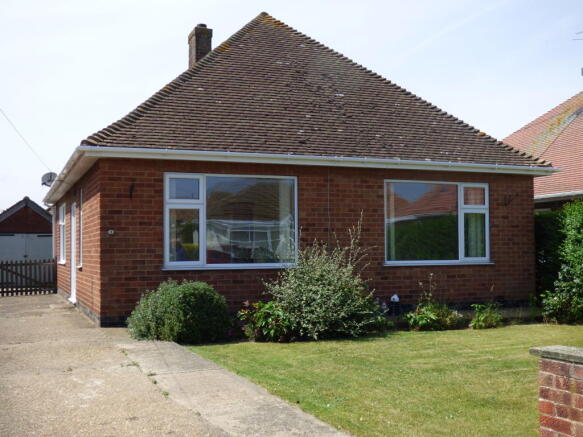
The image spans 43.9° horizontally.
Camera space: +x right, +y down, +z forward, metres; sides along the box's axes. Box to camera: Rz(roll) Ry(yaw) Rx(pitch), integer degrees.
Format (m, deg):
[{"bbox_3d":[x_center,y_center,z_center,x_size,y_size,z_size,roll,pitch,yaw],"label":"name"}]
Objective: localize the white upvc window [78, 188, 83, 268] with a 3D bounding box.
[{"bbox_3d":[-3.903,0.162,13.442,0.110,1.503,0.728,1,-3,-22],"label":"white upvc window"}]

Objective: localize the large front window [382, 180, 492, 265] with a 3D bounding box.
[{"bbox_3d":[2.614,0.081,12.869,2.201,1.491,0.110,1,-3,-22],"label":"large front window"}]

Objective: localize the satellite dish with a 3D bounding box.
[{"bbox_3d":[-6.483,-1.038,19.295,0.320,0.460,0.480,-2,-3,25],"label":"satellite dish"}]

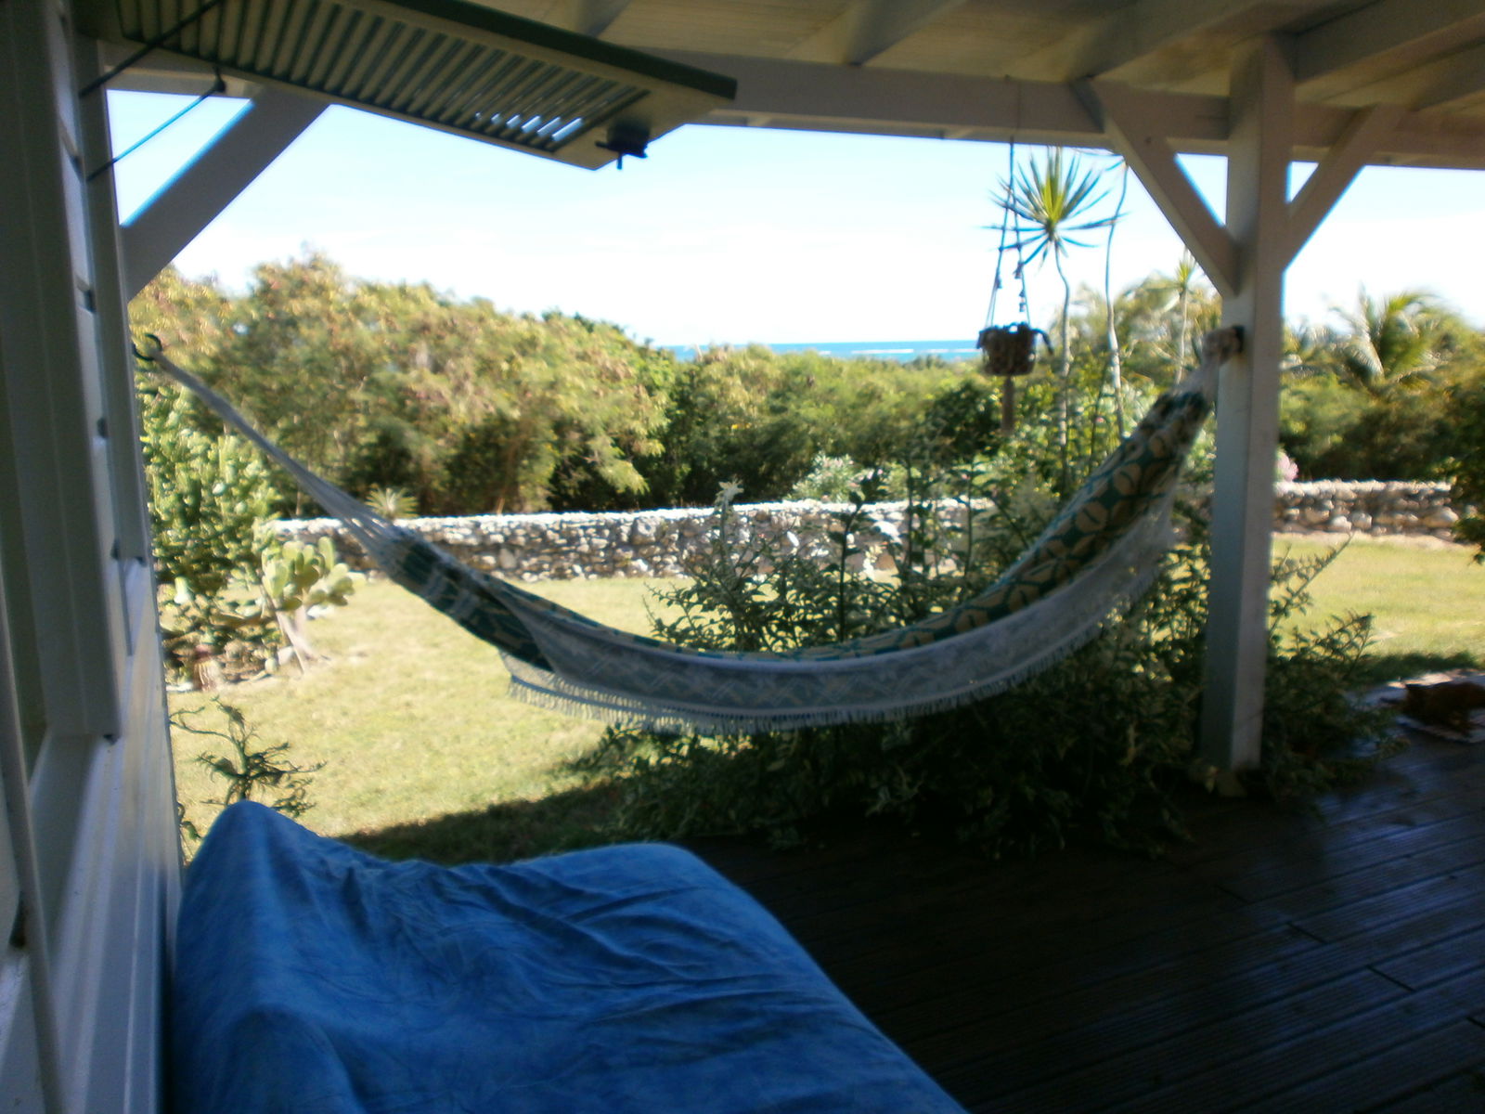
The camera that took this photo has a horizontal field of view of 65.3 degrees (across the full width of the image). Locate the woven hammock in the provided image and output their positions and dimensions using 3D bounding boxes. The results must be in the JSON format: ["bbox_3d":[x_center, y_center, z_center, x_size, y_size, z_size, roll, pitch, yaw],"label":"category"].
[{"bbox_3d":[0.178,-0.072,3.515,3.450,1.200,0.450,-5,11,-23],"label":"woven hammock"}]

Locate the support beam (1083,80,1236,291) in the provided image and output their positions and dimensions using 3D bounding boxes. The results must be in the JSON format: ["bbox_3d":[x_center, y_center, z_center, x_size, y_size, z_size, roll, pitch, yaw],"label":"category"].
[{"bbox_3d":[1.426,-1.249,3.906,0.990,0.125,0.085,43,-9,-24],"label":"support beam"}]

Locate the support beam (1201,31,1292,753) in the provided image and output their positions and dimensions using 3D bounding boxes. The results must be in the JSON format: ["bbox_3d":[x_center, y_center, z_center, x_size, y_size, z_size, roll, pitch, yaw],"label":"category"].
[{"bbox_3d":[1.823,-0.474,4.188,0.148,2.560,0.148,-5,11,-23],"label":"support beam"}]

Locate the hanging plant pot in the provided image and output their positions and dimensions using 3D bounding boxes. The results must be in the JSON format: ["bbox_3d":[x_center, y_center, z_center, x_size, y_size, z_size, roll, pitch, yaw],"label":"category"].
[{"bbox_3d":[0.858,-0.663,3.732,0.205,0.180,0.205,-1,10,0],"label":"hanging plant pot"}]

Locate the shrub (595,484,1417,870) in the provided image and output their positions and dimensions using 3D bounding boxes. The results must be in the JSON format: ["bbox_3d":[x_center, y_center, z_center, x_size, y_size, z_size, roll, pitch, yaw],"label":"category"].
[{"bbox_3d":[0.845,0.283,4.312,3.000,1.300,1.250,-5,11,-23],"label":"shrub"}]

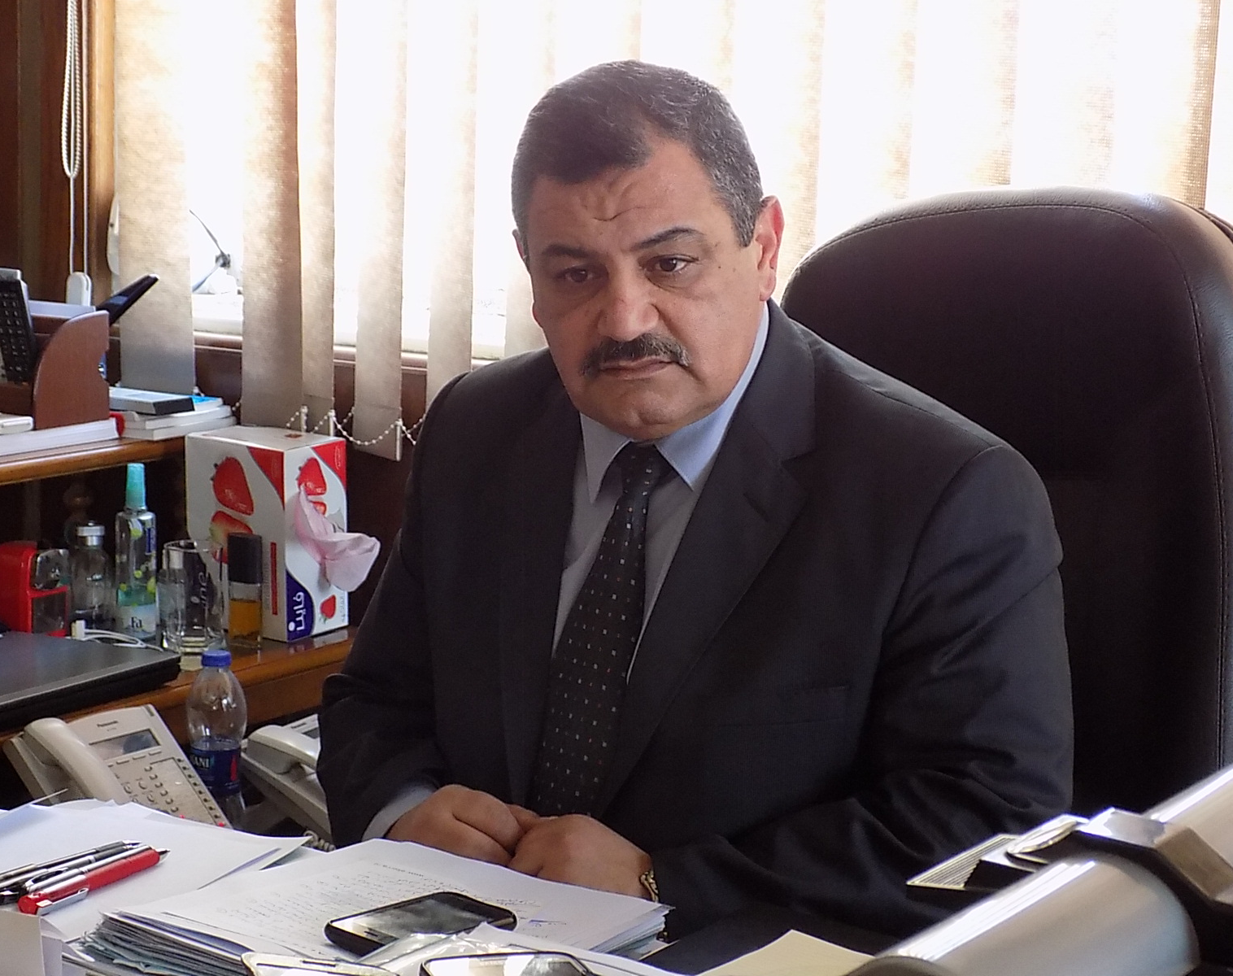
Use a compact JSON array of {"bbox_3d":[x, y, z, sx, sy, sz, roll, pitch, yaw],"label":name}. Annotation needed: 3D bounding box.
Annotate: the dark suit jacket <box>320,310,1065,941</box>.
[{"bbox_3d":[0.045,0.178,1.645,0.530,0.600,0.410,7,12,26],"label":"dark suit jacket"}]

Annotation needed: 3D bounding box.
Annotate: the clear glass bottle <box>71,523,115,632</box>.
[{"bbox_3d":[-0.602,0.101,2.804,0.051,0.126,0.051,1,11,0],"label":"clear glass bottle"}]

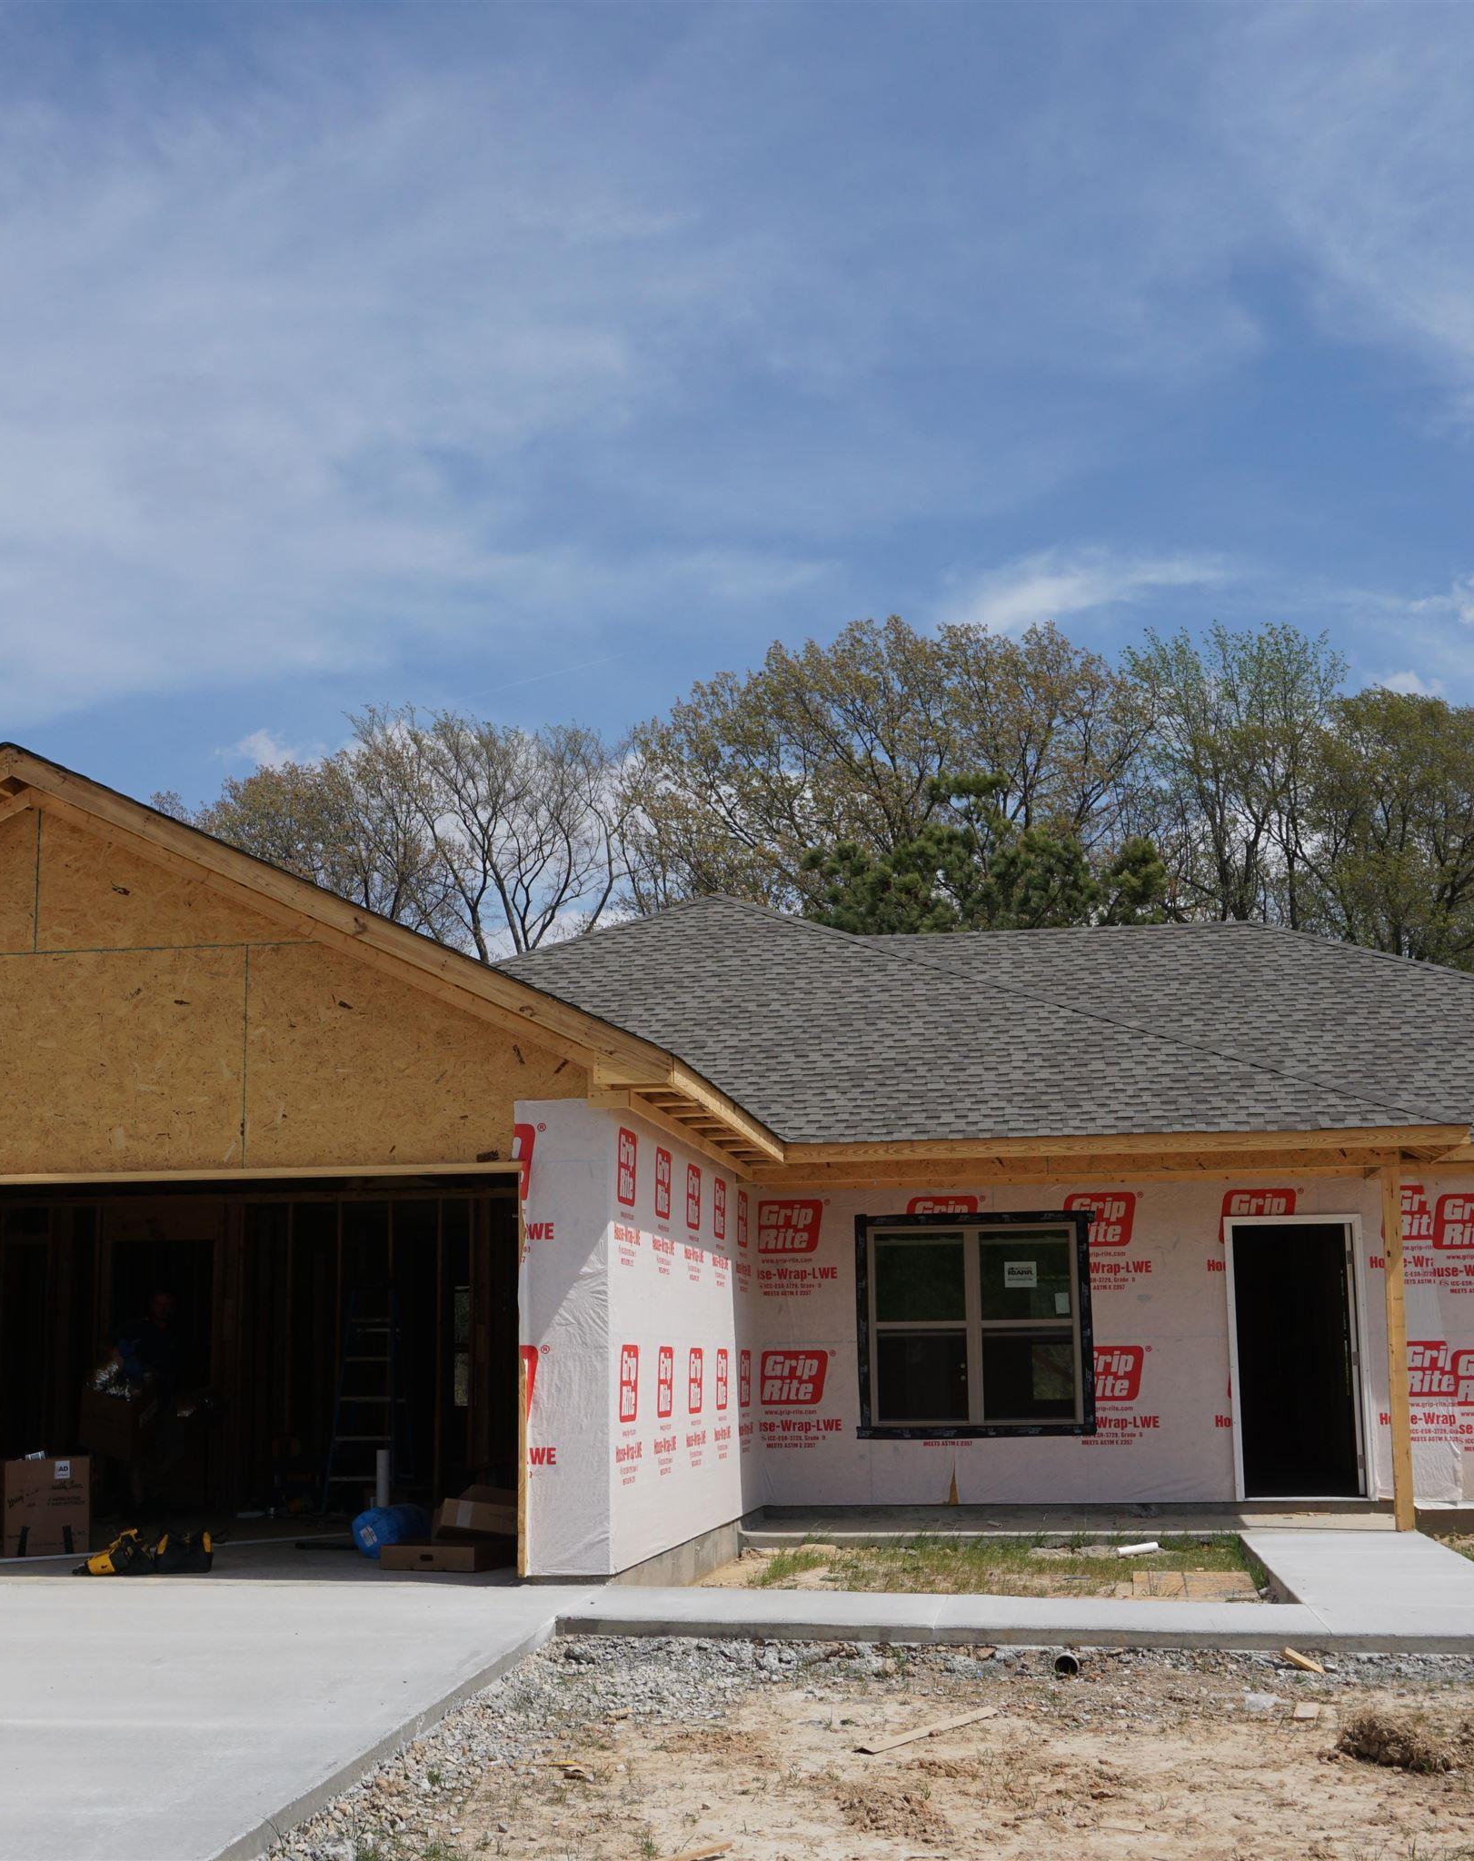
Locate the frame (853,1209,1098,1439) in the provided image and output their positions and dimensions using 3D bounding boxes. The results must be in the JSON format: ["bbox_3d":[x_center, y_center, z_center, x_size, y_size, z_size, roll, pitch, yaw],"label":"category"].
[{"bbox_3d":[1.841,3.040,18.537,1.830,1.700,0.100,-2,-10,8],"label":"frame"}]

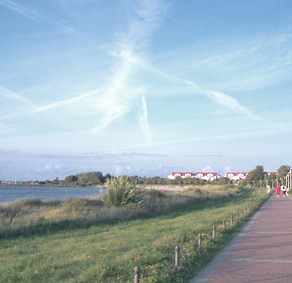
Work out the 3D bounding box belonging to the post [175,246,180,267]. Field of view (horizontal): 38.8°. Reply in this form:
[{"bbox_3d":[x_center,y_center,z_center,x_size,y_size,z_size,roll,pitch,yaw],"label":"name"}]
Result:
[{"bbox_3d":[0.648,2.369,8.500,0.090,0.460,0.090,0,-6,0],"label":"post"}]

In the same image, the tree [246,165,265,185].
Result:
[{"bbox_3d":[71.293,22.006,270.000,13.000,14.000,12.000,0,-6,0],"label":"tree"}]

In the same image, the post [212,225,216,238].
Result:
[{"bbox_3d":[2.060,2.753,12.600,0.090,0.460,0.090,0,-6,0],"label":"post"}]

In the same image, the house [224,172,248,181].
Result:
[{"bbox_3d":[85.725,36.195,395.000,21.500,13.500,13.000,0,-6,0],"label":"house"}]

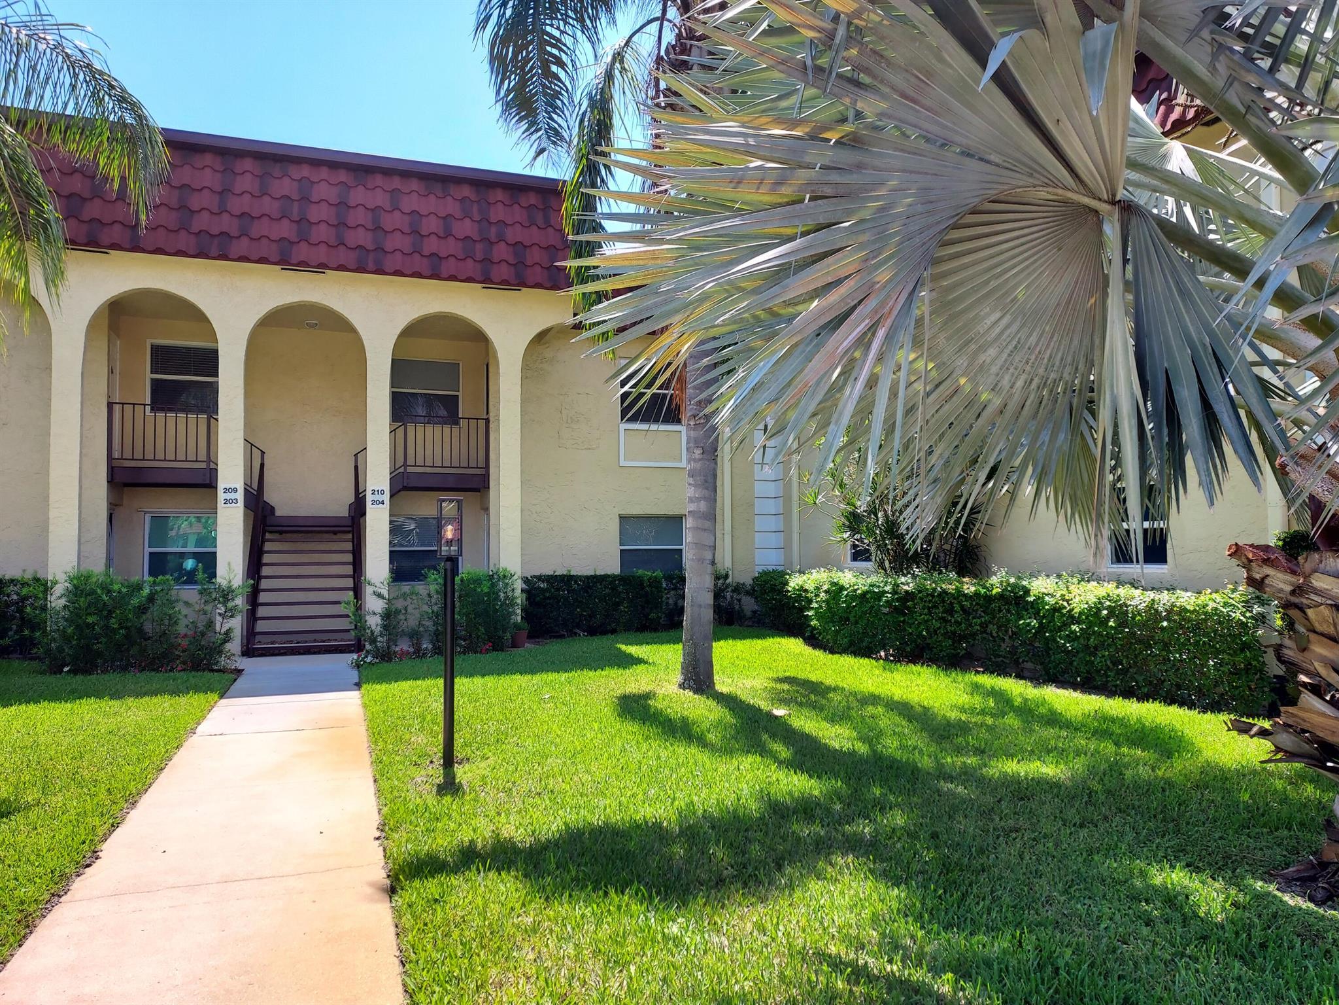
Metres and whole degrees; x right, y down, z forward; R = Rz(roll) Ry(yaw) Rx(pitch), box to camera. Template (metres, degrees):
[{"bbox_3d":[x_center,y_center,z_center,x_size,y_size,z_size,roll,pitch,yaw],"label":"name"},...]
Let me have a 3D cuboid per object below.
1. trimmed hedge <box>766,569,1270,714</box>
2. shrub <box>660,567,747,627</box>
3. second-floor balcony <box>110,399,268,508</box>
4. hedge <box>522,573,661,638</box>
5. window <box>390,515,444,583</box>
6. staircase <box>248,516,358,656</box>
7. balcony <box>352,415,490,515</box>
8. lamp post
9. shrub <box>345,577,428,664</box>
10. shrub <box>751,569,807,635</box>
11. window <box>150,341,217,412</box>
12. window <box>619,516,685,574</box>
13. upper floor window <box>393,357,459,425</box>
[{"bbox_3d":[3.976,1.572,12.552,0.853,1.059,7.979,1,-3,-28],"label":"trimmed hedge"},{"bbox_3d":[0.558,1.721,16.916,1.663,1.045,0.800,1,-2,-20],"label":"shrub"},{"bbox_3d":[-7.631,-0.683,14.941,2.190,1.579,1.360,1,-2,-20],"label":"second-floor balcony"},{"bbox_3d":[-1.412,1.713,15.922,2.540,1.003,0.800,1,-2,-20],"label":"hedge"},{"bbox_3d":[-4.571,0.883,17.384,1.362,1.280,0.100,1,-3,-20],"label":"window"},{"bbox_3d":[-5.660,1.238,14.548,1.485,2.007,2.686,1,-3,-20],"label":"staircase"},{"bbox_3d":[-4.336,-0.603,16.116,2.208,1.631,1.360,1,-2,-20],"label":"balcony"},{"bbox_3d":[-1.425,0.902,6.025,0.150,1.868,0.150,1,-2,-20],"label":"lamp post"},{"bbox_3d":[-3.876,1.566,12.818,1.100,1.169,0.900,1,-3,-20],"label":"shrub"},{"bbox_3d":[2.019,1.761,17.085,0.950,1.074,0.950,1,-3,-20],"label":"shrub"},{"bbox_3d":[-8.066,-2.061,15.590,1.220,1.228,0.110,1,-2,-20],"label":"window"},{"bbox_3d":[-0.304,0.829,16.933,1.283,1.200,0.110,1,-2,-20],"label":"window"},{"bbox_3d":[-4.595,-2.069,17.508,1.362,1.253,0.100,1,-3,-20],"label":"upper floor window"}]

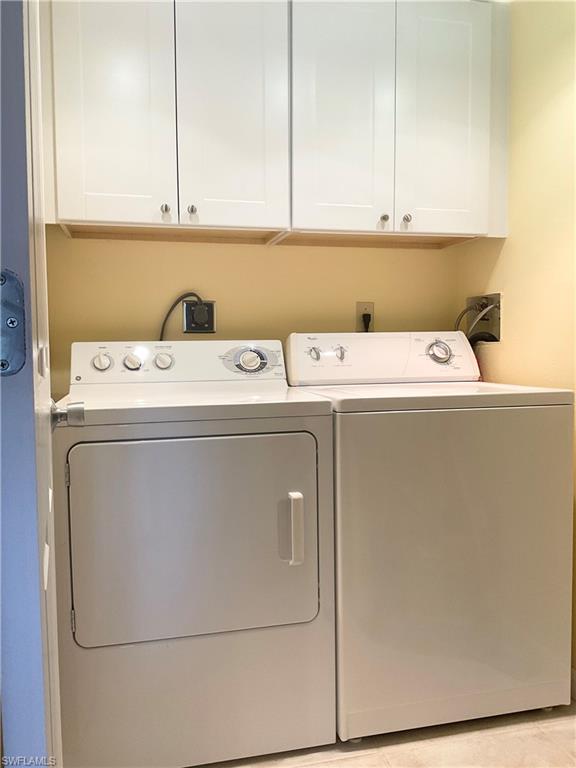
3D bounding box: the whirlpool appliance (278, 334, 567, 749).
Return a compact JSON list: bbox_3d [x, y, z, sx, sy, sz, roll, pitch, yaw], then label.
[{"bbox_3d":[0.374,0.373,2.014,0.690,1.080,0.665,-1,3,-14],"label":"whirlpool appliance"}]

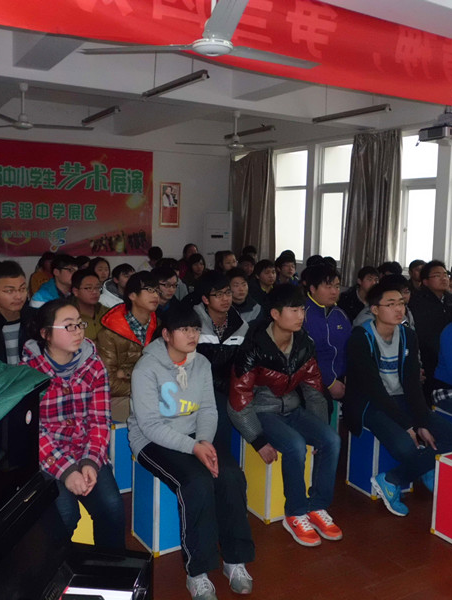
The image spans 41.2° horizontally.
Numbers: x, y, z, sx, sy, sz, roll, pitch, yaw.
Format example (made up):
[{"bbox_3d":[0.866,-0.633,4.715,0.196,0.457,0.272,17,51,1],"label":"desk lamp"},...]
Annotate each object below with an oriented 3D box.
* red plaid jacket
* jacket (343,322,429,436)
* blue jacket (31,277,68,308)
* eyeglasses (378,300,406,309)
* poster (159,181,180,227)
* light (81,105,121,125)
[{"bbox_3d":[-0.747,0.541,2.870,0.450,0.660,0.380,-3,8,-31],"label":"red plaid jacket"},{"bbox_3d":[0.990,0.493,3.761,0.500,0.700,0.460,-3,8,-31],"label":"jacket"},{"bbox_3d":[-1.213,0.147,4.300,0.320,0.600,0.460,6,7,40],"label":"blue jacket"},{"bbox_3d":[1.035,0.028,3.759,0.140,0.040,0.140,-2,8,-27],"label":"eyeglasses"},{"bbox_3d":[-0.983,-1.682,10.658,0.400,0.780,0.030,-3,8,-31],"label":"poster"},{"bbox_3d":[-1.556,-2.260,7.399,0.110,0.090,1.250,-3,8,-31],"label":"light"}]

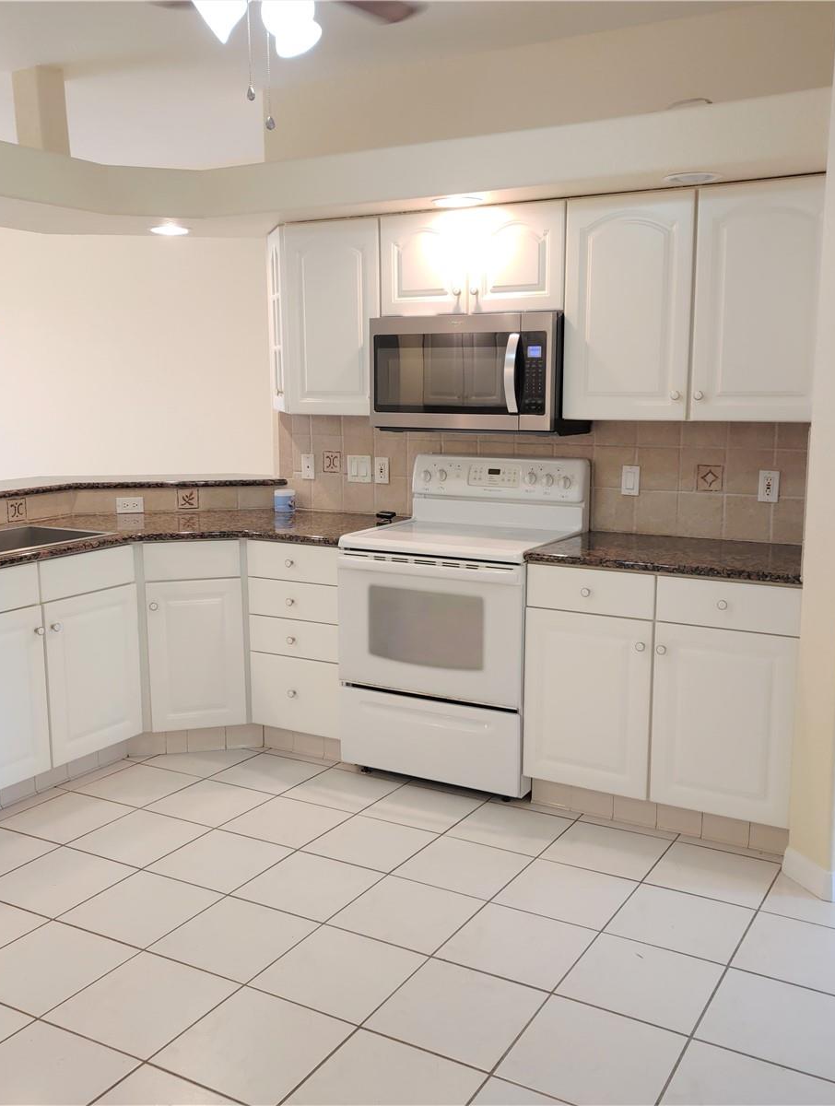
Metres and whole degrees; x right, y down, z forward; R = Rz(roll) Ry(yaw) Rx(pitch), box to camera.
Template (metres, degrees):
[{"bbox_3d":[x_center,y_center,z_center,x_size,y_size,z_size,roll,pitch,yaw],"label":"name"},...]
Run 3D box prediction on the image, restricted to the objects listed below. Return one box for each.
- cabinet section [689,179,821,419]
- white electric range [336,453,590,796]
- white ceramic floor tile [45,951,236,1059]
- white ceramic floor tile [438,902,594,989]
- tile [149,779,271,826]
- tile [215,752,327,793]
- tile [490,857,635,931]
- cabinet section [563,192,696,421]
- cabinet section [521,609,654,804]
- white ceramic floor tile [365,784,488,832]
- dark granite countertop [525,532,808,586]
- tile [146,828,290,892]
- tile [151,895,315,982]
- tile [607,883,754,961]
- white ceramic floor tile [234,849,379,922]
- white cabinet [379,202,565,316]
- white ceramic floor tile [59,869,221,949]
[{"bbox_3d":[1.191,-0.821,3.699,0.451,0.750,0.320,5,11,29],"label":"cabinet section"},{"bbox_3d":[0.192,0.246,4.272,0.757,1.195,0.670,5,11,29],"label":"white electric range"},{"bbox_3d":[-0.673,1.111,2.751,0.340,0.012,0.340,5,11,29],"label":"white ceramic floor tile"},{"bbox_3d":[0.272,1.063,2.994,0.341,0.010,0.341,6,11,30],"label":"white ceramic floor tile"},{"bbox_3d":[-0.743,0.902,3.995,0.340,0.012,0.340,5,11,29],"label":"tile"},{"bbox_3d":[-0.571,0.854,4.261,0.343,0.010,0.343,6,11,29],"label":"tile"},{"bbox_3d":[0.446,1.016,3.313,0.340,0.012,0.340,5,11,29],"label":"tile"},{"bbox_3d":[0.793,-0.859,3.923,0.449,0.750,0.320,5,11,29],"label":"cabinet section"},{"bbox_3d":[0.707,0.468,3.985,0.449,0.609,0.550,5,11,29],"label":"cabinet section"},{"bbox_3d":[0.028,0.908,3.955,0.340,0.012,0.340,5,11,29],"label":"white ceramic floor tile"},{"bbox_3d":[0.925,0.014,3.792,0.915,0.034,0.625,5,11,28],"label":"dark granite countertop"},{"bbox_3d":[-0.623,0.980,3.533,0.340,0.012,0.340,5,11,29],"label":"tile"},{"bbox_3d":[-0.501,1.064,3.058,0.343,0.010,0.343,6,11,29],"label":"tile"},{"bbox_3d":[0.737,1.030,3.085,0.338,0.010,0.338,5,11,30],"label":"tile"},{"bbox_3d":[-0.323,1.004,3.336,0.341,0.010,0.341,6,11,30],"label":"white ceramic floor tile"},{"bbox_3d":[0.266,-1.071,4.125,0.752,0.370,0.330,5,11,30],"label":"white cabinet"},{"bbox_3d":[-0.799,1.036,3.223,0.343,0.010,0.343,6,11,29],"label":"white ceramic floor tile"}]

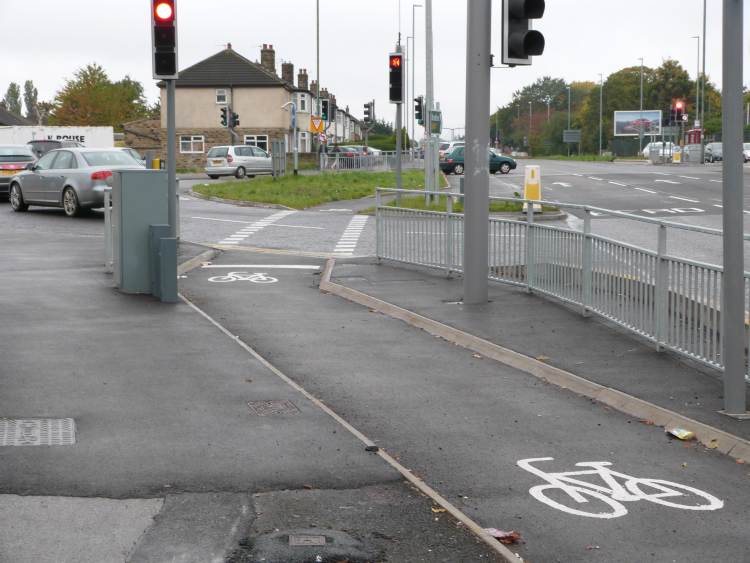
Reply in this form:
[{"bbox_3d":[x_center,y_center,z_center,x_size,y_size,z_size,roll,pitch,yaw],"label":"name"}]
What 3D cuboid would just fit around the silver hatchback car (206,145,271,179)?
[{"bbox_3d":[-5.667,-5.350,59.317,1.710,1.520,4.050,4,7,34],"label":"silver hatchback car"}]

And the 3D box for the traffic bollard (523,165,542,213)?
[{"bbox_3d":[3.616,-2.143,30.961,0.410,1.061,0.290,0,6,0],"label":"traffic bollard"}]

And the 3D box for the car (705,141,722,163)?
[{"bbox_3d":[25.344,-9.490,98.965,1.720,1.480,4.000,0,6,2],"label":"car"}]

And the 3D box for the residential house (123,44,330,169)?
[{"bbox_3d":[-9.450,-11.028,85.064,10.900,7.441,11.500,0,6,3],"label":"residential house"}]

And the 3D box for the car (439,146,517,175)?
[{"bbox_3d":[4.936,-5.888,65.163,3.740,1.370,1.600,-2,6,-20],"label":"car"}]

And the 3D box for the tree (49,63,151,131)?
[{"bbox_3d":[-21.383,-13.127,104.199,7.825,7.623,7.000,0,6,0],"label":"tree"}]

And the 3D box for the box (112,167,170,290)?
[{"bbox_3d":[-2.590,-0.563,14.801,0.490,1.290,0.640,-2,6,-19],"label":"box"}]

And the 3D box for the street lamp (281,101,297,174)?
[{"bbox_3d":[-3.884,-6.479,61.095,0.736,3.313,0.220,-1,6,-13],"label":"street lamp"}]

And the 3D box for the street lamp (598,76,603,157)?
[{"bbox_3d":[30.011,-21.957,178.684,0.700,10.890,0.200,0,6,-3],"label":"street lamp"}]

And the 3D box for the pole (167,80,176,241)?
[{"bbox_3d":[-3.049,-2.426,20.056,0.120,3.900,0.120,0,6,0],"label":"pole"}]

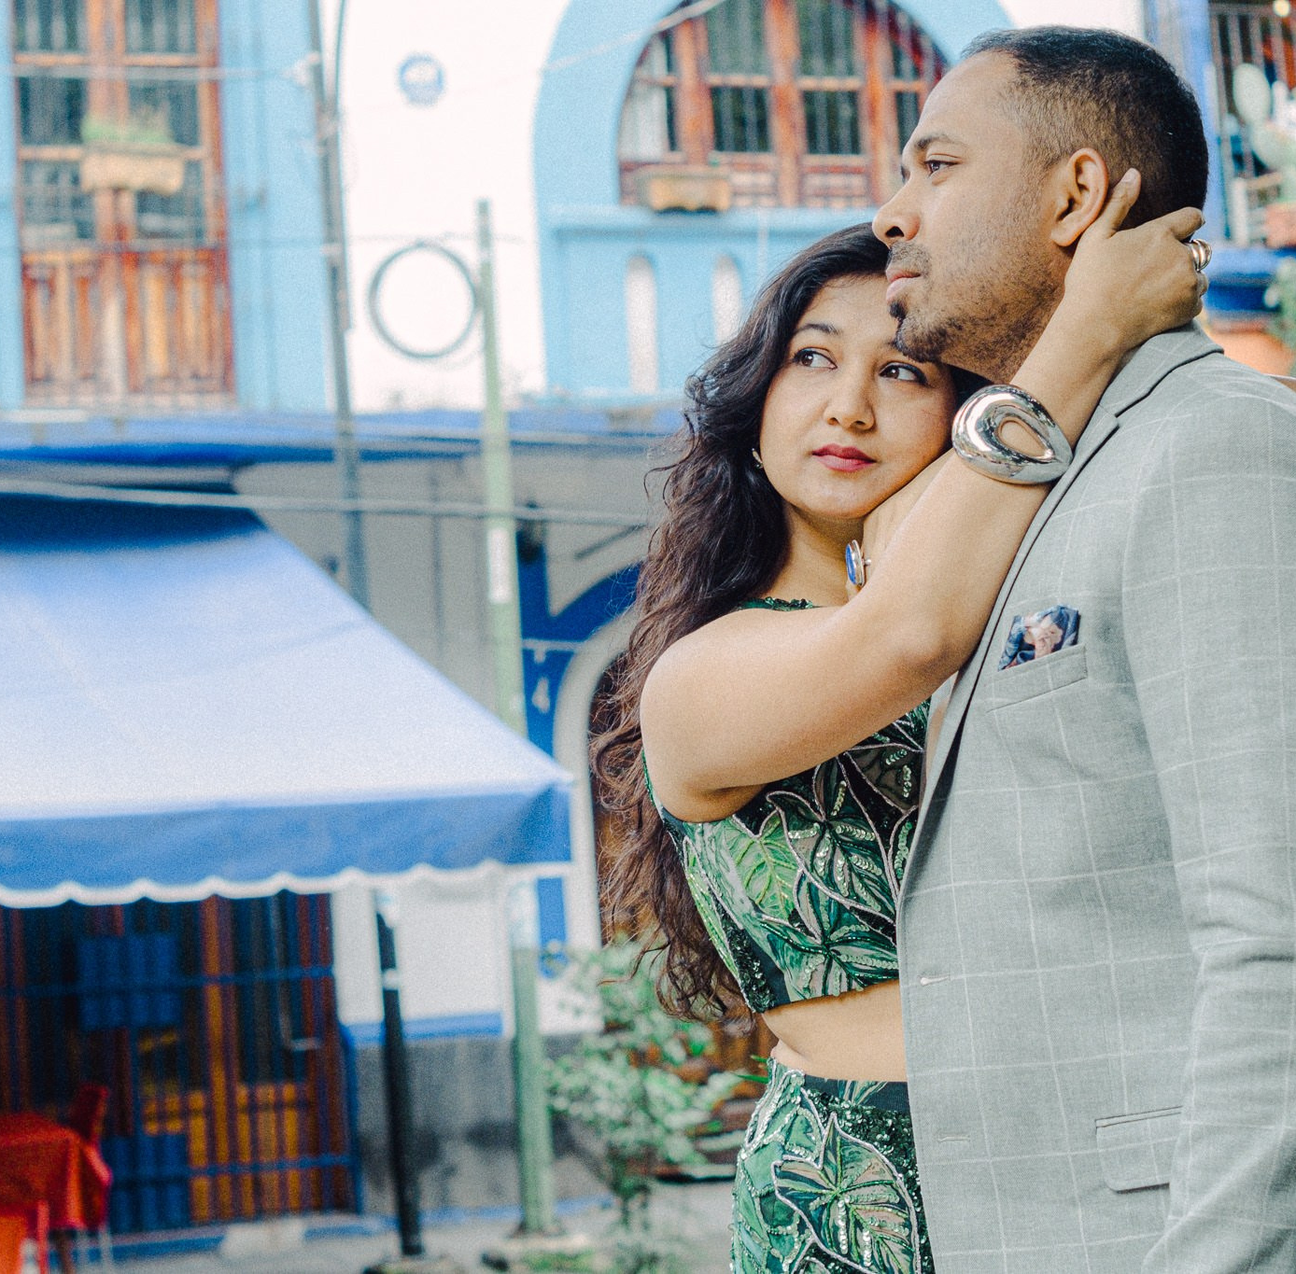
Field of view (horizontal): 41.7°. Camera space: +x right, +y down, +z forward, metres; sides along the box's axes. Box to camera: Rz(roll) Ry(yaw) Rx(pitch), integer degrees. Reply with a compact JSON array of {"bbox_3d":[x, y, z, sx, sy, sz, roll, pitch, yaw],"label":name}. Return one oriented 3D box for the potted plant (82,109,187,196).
[{"bbox_3d":[-2.761,-2.602,9.104,0.517,0.450,0.240,-3,-3,-10],"label":"potted plant"}]

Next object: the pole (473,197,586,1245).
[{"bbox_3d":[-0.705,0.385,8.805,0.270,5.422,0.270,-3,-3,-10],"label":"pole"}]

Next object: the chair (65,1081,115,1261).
[{"bbox_3d":[-2.984,2.757,8.399,0.550,0.870,0.550,-1,-4,-31],"label":"chair"}]

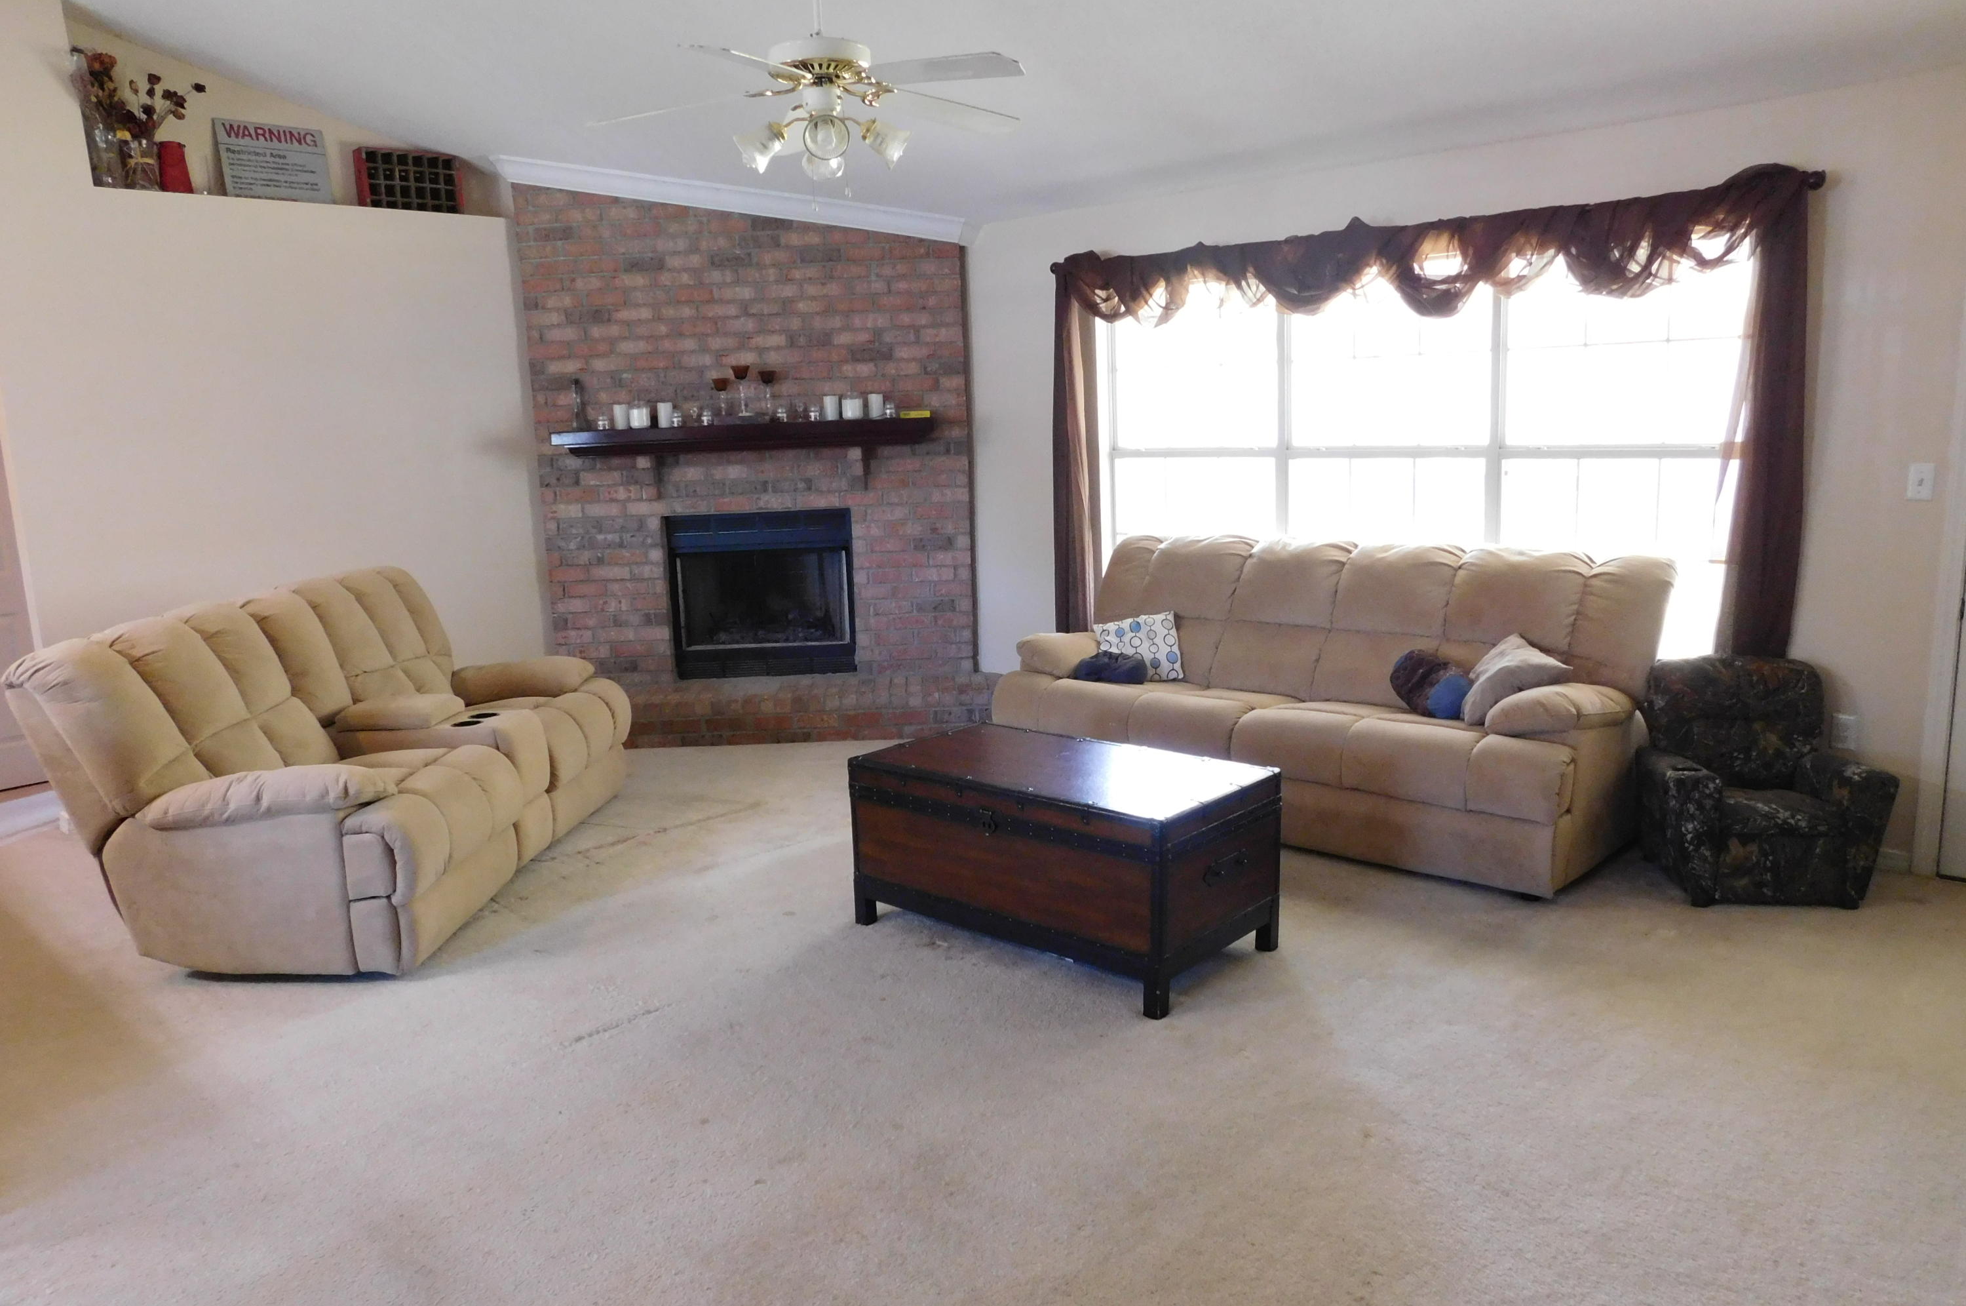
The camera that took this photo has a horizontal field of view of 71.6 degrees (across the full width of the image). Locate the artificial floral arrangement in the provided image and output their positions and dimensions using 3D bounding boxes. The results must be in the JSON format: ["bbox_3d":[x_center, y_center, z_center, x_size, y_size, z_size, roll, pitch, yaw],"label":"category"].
[{"bbox_3d":[-3.377,-2.143,5.528,0.242,0.523,0.443,7,14,42],"label":"artificial floral arrangement"}]

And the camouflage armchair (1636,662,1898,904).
[{"bbox_3d":[2.439,0.380,4.324,0.624,0.684,0.574,-1,11,9],"label":"camouflage armchair"}]

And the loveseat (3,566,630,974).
[{"bbox_3d":[-2.103,0.295,4.818,1.087,1.016,1.982,-1,11,6],"label":"loveseat"}]

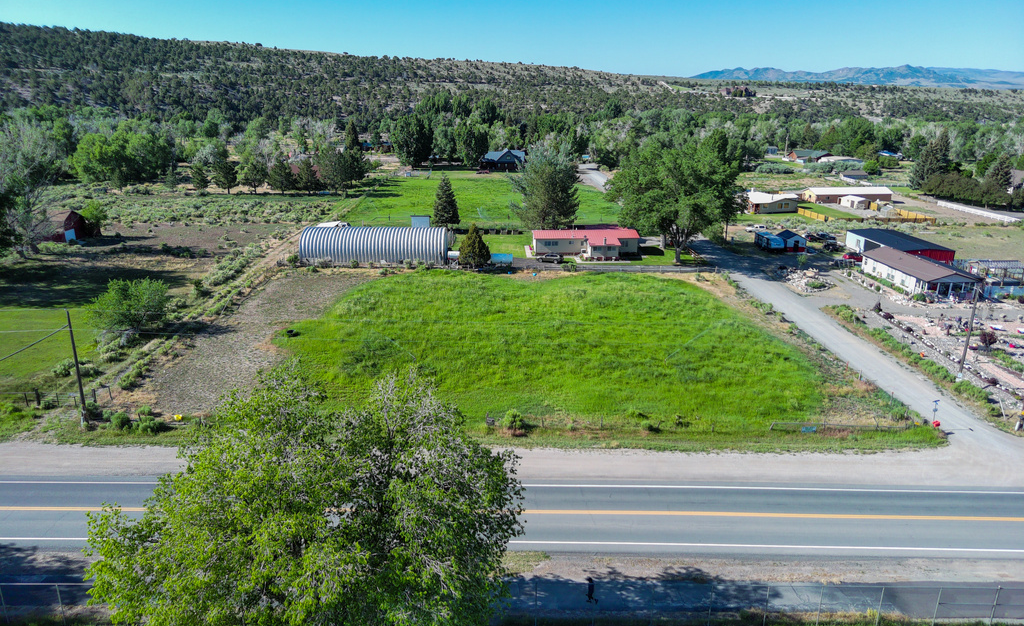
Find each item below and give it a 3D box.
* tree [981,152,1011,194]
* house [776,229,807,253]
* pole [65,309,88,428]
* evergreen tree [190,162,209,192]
[{"bbox_3d":[143.910,-40.700,199.860,8.810,12.010,8.810,0,18,0],"label":"tree"},{"bbox_3d":[53.920,-13.850,131.260,4.050,3.390,4.850,0,18,-1],"label":"house"},{"bbox_3d":[-37.680,4.950,58.940,0.320,10.850,0.320,0,18,0],"label":"pole"},{"bbox_3d":[-94.080,-40.970,203.590,5.260,8.390,5.260,0,18,0],"label":"evergreen tree"}]

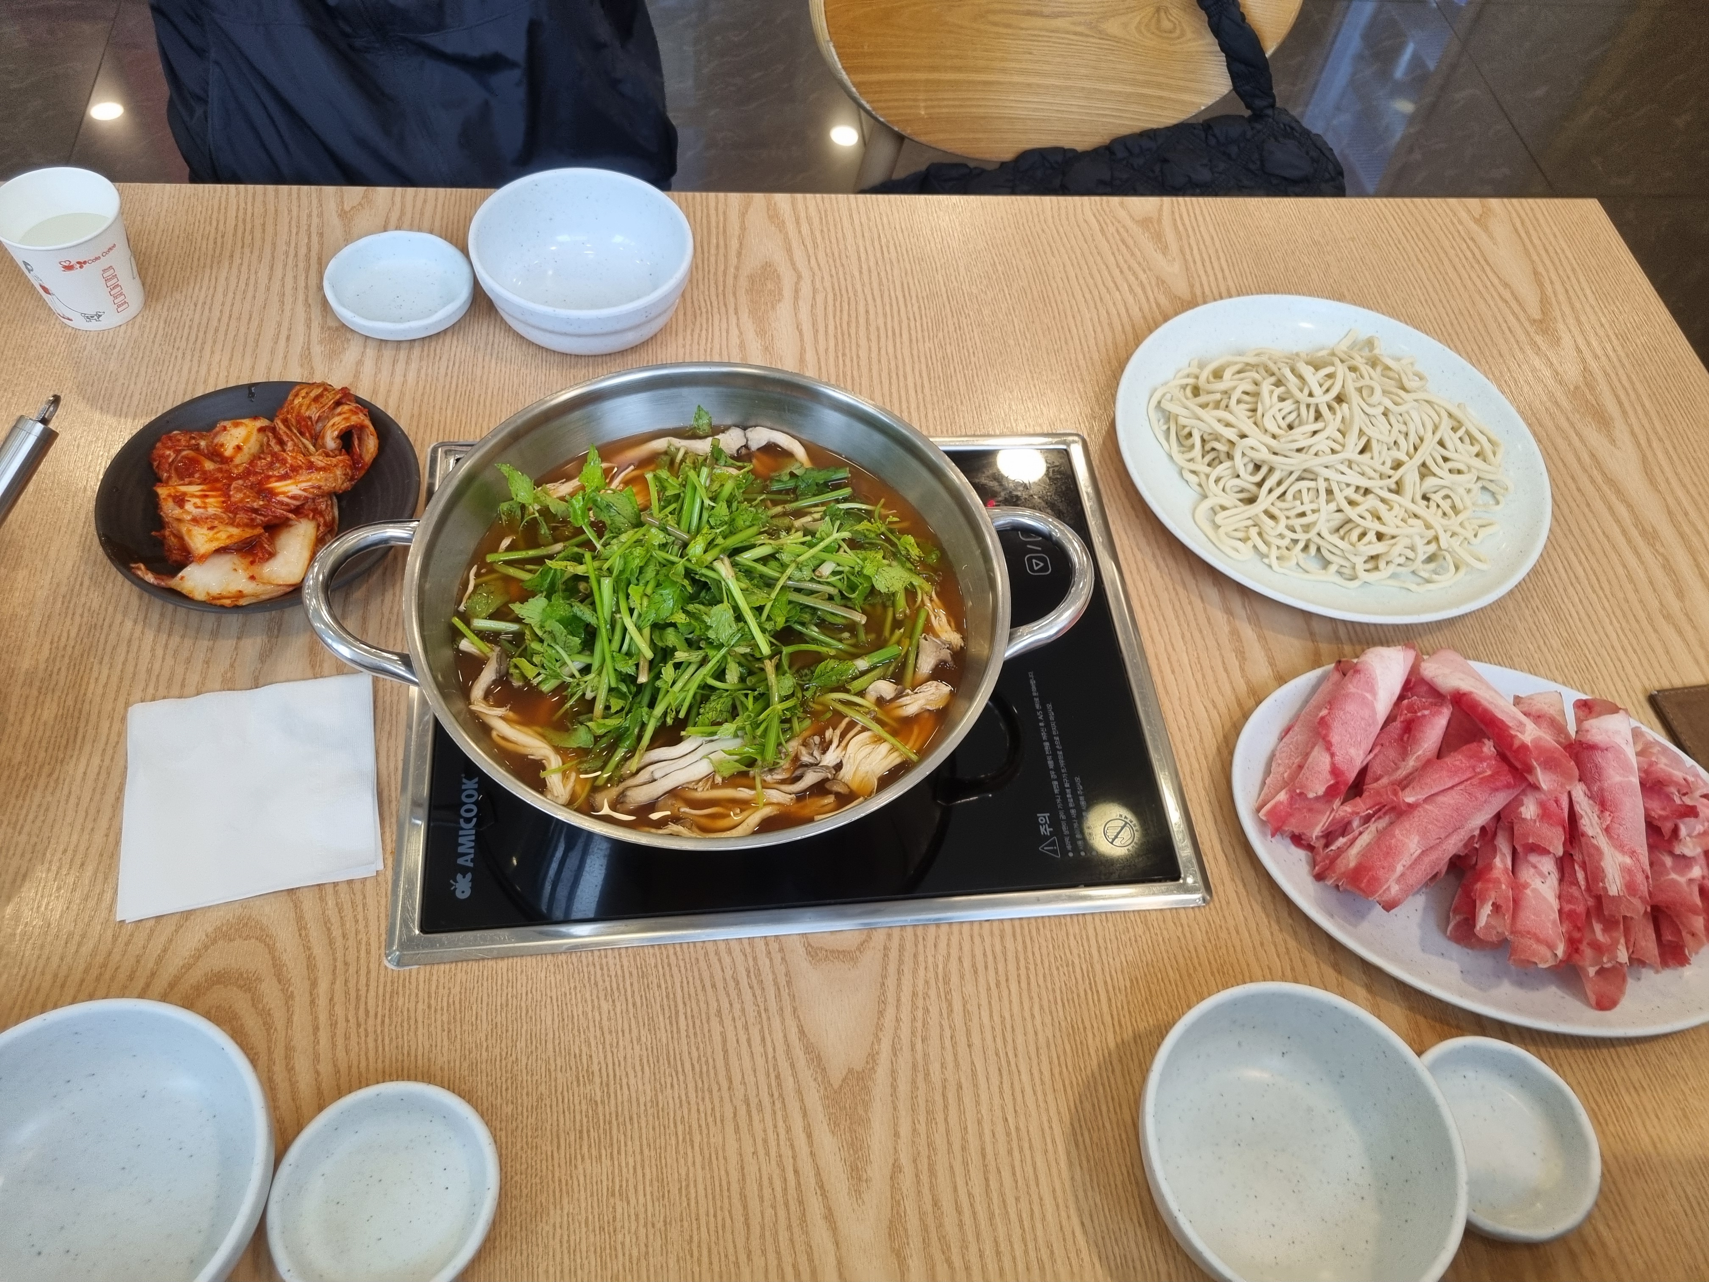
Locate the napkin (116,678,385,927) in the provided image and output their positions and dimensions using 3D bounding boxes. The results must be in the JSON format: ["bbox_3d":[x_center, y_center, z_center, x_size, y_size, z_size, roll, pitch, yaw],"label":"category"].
[{"bbox_3d":[-0.303,0.073,0.647,0.121,0.005,0.122,-9,59,-13],"label":"napkin"}]

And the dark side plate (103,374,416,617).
[{"bbox_3d":[-0.334,-0.078,0.730,0.167,0.025,0.167,-2,57,-9],"label":"dark side plate"}]

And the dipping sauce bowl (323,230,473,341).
[{"bbox_3d":[-0.293,-0.226,0.833,0.092,0.024,0.092,-2,57,-9],"label":"dipping sauce bowl"}]

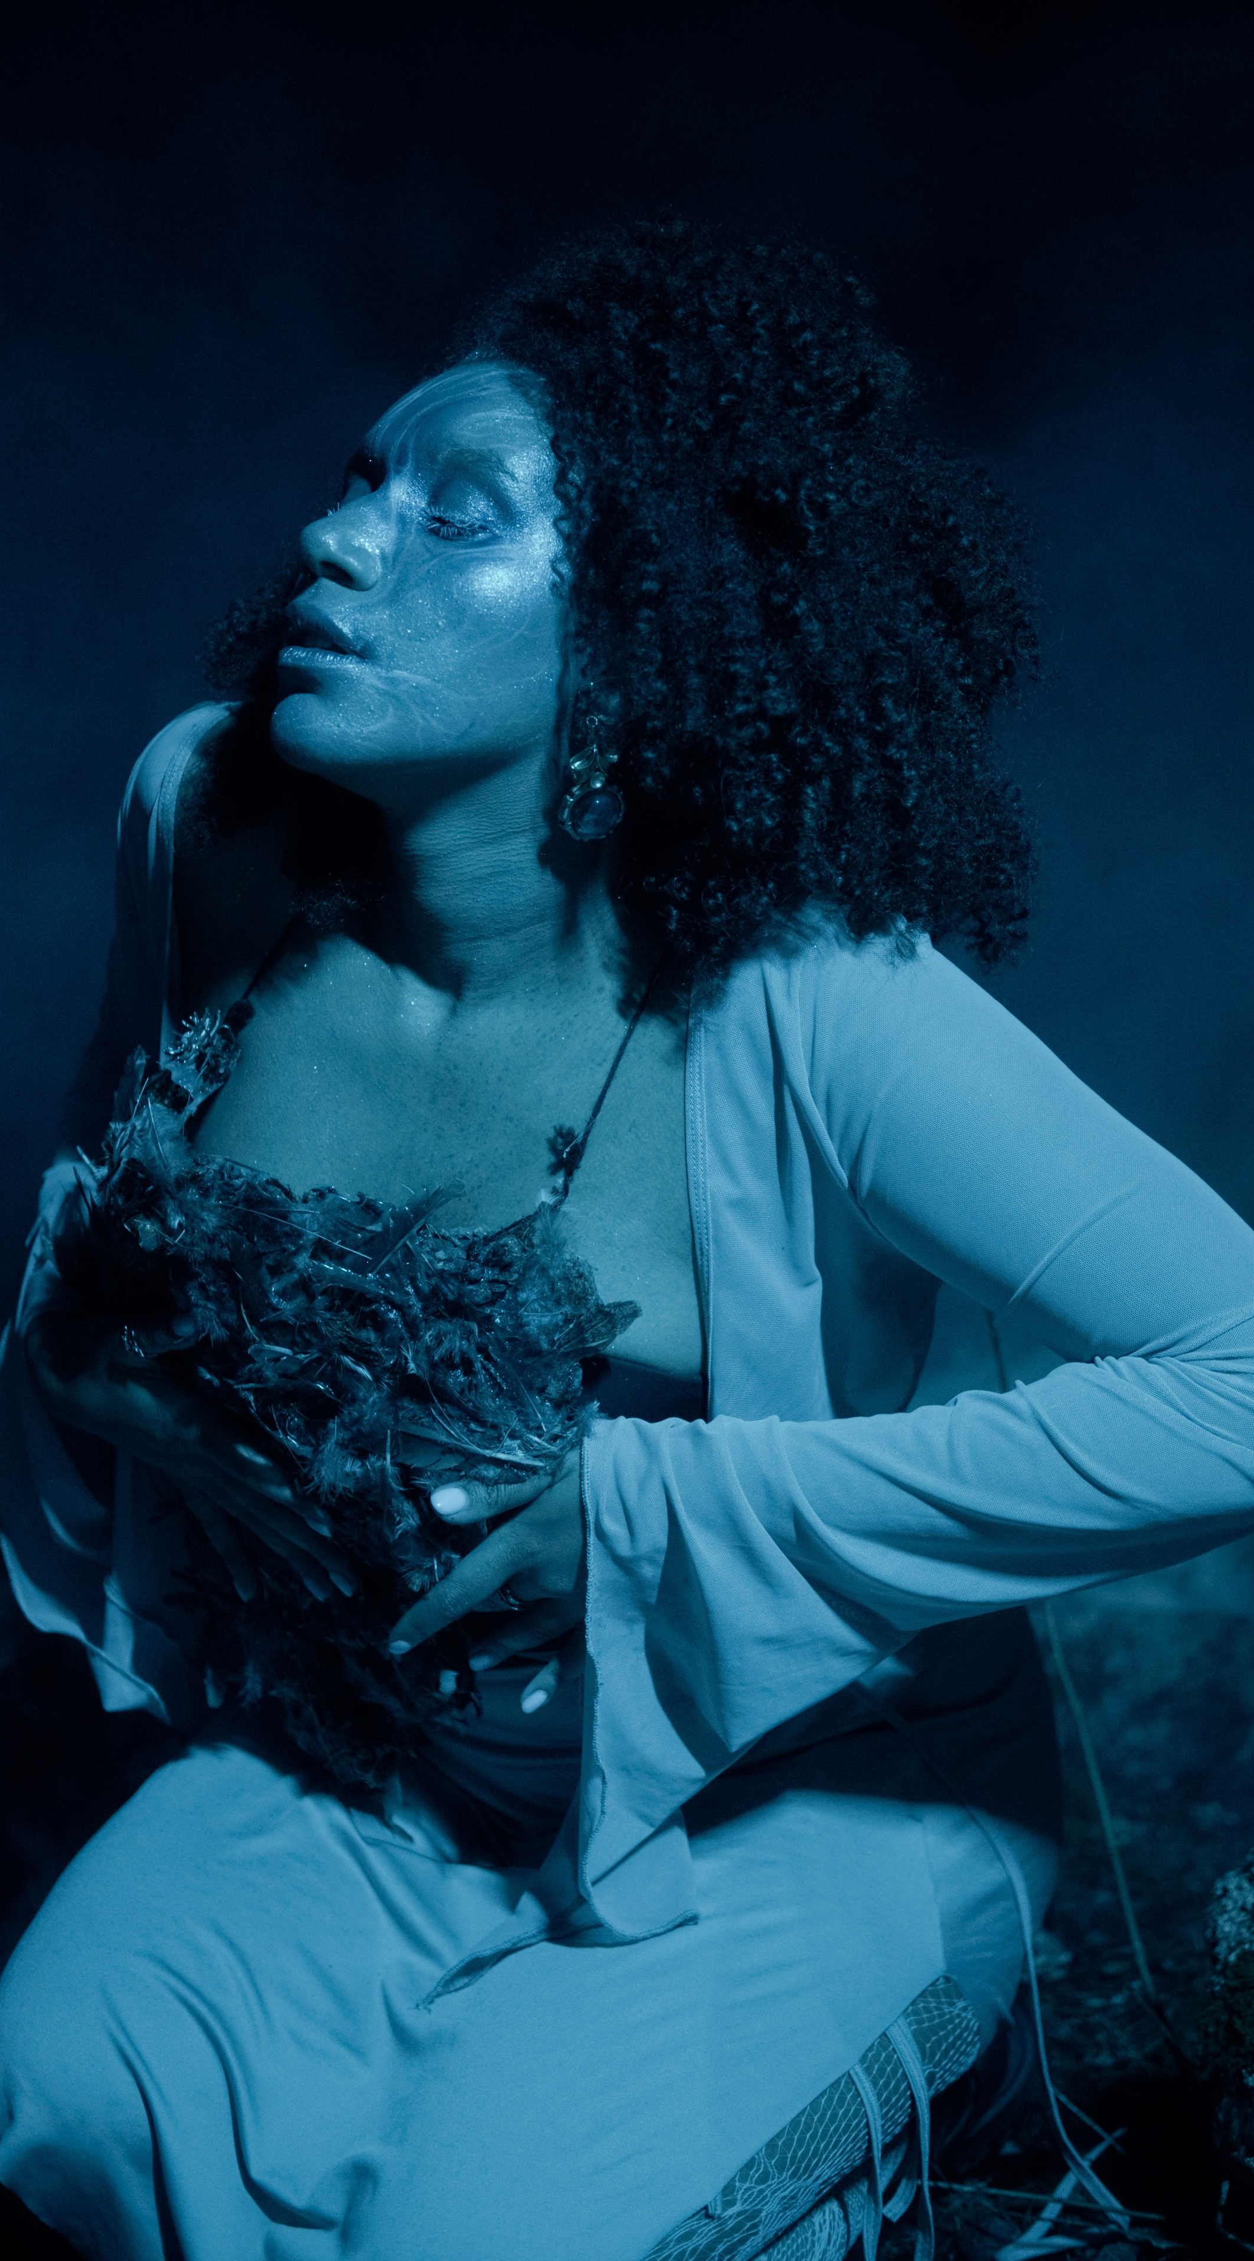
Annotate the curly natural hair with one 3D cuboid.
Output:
[{"bbox_3d":[-0.003,-0.238,1.510,0.315,0.335,0.350,7,1,-35],"label":"curly natural hair"}]

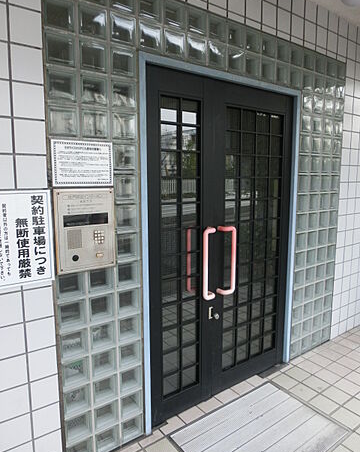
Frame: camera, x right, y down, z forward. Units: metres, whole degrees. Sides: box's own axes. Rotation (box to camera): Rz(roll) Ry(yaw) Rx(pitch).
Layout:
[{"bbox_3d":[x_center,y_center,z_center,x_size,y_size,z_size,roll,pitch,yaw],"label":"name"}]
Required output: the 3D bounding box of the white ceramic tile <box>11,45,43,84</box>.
[{"bbox_3d":[-0.646,-0.680,1.408,0.121,0.144,0.010,-6,10,-35],"label":"white ceramic tile"}]

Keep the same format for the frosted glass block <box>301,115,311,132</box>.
[{"bbox_3d":[0.943,-0.791,2.596,0.145,0.145,0.090,-6,10,-36],"label":"frosted glass block"}]

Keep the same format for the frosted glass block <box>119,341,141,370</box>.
[{"bbox_3d":[-0.303,0.728,1.930,0.146,0.146,0.090,-6,10,-35],"label":"frosted glass block"}]

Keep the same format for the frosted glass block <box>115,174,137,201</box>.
[{"bbox_3d":[-0.305,-0.199,1.759,0.145,0.145,0.090,-6,10,-36],"label":"frosted glass block"}]

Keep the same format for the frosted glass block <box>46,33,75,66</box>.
[{"bbox_3d":[-0.553,-0.788,1.510,0.143,0.144,0.090,-6,10,-35],"label":"frosted glass block"}]

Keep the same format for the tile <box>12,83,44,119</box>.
[{"bbox_3d":[-0.647,-0.535,1.425,0.126,0.144,0.010,-6,10,-35],"label":"tile"}]

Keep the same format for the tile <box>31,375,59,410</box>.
[{"bbox_3d":[-0.648,0.798,1.599,0.128,0.146,0.010,-6,10,-36],"label":"tile"}]

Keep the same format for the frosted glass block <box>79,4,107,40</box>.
[{"bbox_3d":[-0.427,-0.944,1.559,0.145,0.145,0.090,-6,10,-36],"label":"frosted glass block"}]

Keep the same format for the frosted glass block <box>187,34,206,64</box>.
[{"bbox_3d":[0.072,-1.007,1.933,0.145,0.145,0.090,-6,10,-35],"label":"frosted glass block"}]

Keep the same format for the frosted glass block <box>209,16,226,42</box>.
[{"bbox_3d":[0.197,-1.174,2.001,0.145,0.145,0.090,-6,10,-35],"label":"frosted glass block"}]

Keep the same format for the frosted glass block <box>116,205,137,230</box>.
[{"bbox_3d":[-0.304,-0.052,1.798,0.145,0.145,0.090,-6,10,-35],"label":"frosted glass block"}]

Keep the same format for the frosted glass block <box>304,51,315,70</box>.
[{"bbox_3d":[0.952,-1.253,2.538,0.145,0.145,0.090,-6,10,-35],"label":"frosted glass block"}]

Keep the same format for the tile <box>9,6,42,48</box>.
[{"bbox_3d":[-0.643,-0.827,1.389,0.124,0.144,0.010,-6,10,-35],"label":"tile"}]

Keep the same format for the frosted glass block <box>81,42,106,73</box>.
[{"bbox_3d":[-0.427,-0.793,1.581,0.145,0.145,0.090,-6,10,-36],"label":"frosted glass block"}]

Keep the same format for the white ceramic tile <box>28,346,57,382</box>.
[{"bbox_3d":[-0.655,0.654,1.584,0.126,0.144,0.010,-6,10,-35],"label":"white ceramic tile"}]

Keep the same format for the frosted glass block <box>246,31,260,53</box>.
[{"bbox_3d":[0.448,-1.202,2.185,0.147,0.147,0.090,-6,10,-35],"label":"frosted glass block"}]

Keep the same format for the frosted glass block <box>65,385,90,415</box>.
[{"bbox_3d":[-0.552,0.895,1.748,0.145,0.145,0.090,-6,10,-35],"label":"frosted glass block"}]

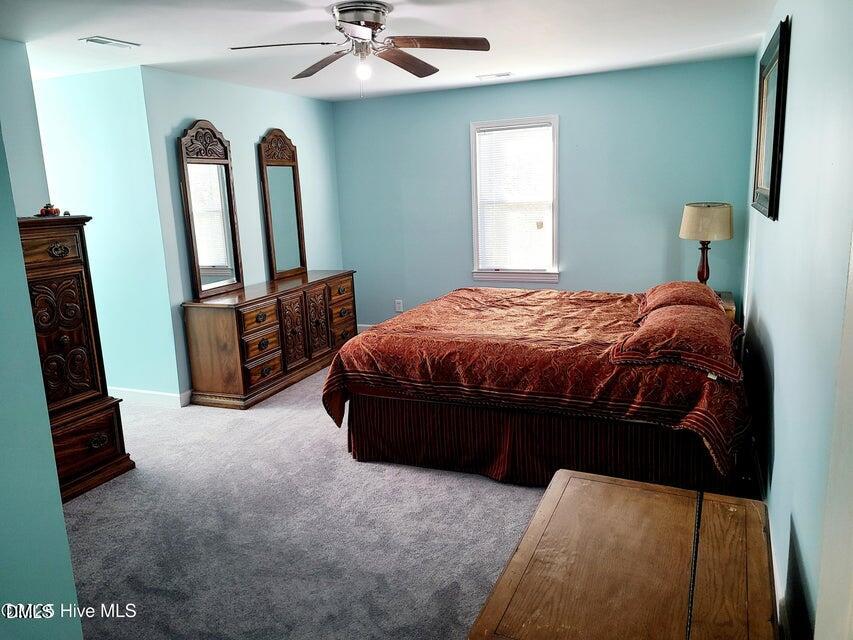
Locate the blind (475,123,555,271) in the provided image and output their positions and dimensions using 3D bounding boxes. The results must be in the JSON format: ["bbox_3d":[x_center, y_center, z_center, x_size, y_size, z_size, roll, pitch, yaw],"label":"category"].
[{"bbox_3d":[0.823,-1.134,6.078,0.725,1.355,0.050,3,13,23],"label":"blind"}]

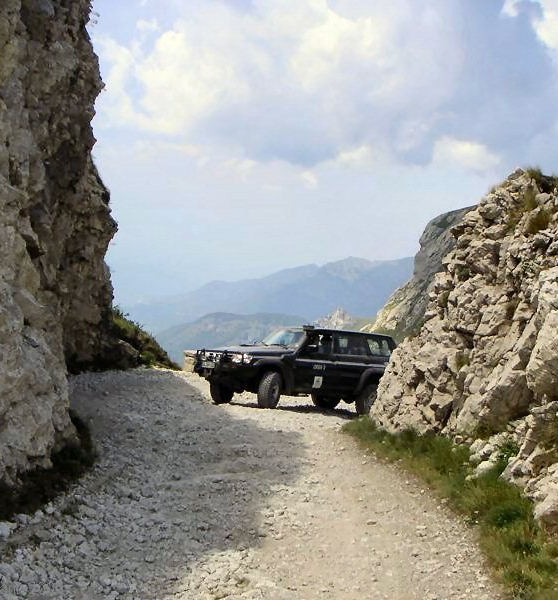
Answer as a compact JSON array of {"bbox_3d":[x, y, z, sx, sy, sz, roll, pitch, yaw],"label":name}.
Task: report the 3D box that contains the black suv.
[{"bbox_3d":[0.610,1.511,19.876,4.950,1.900,1.920,8,-7,-38],"label":"black suv"}]

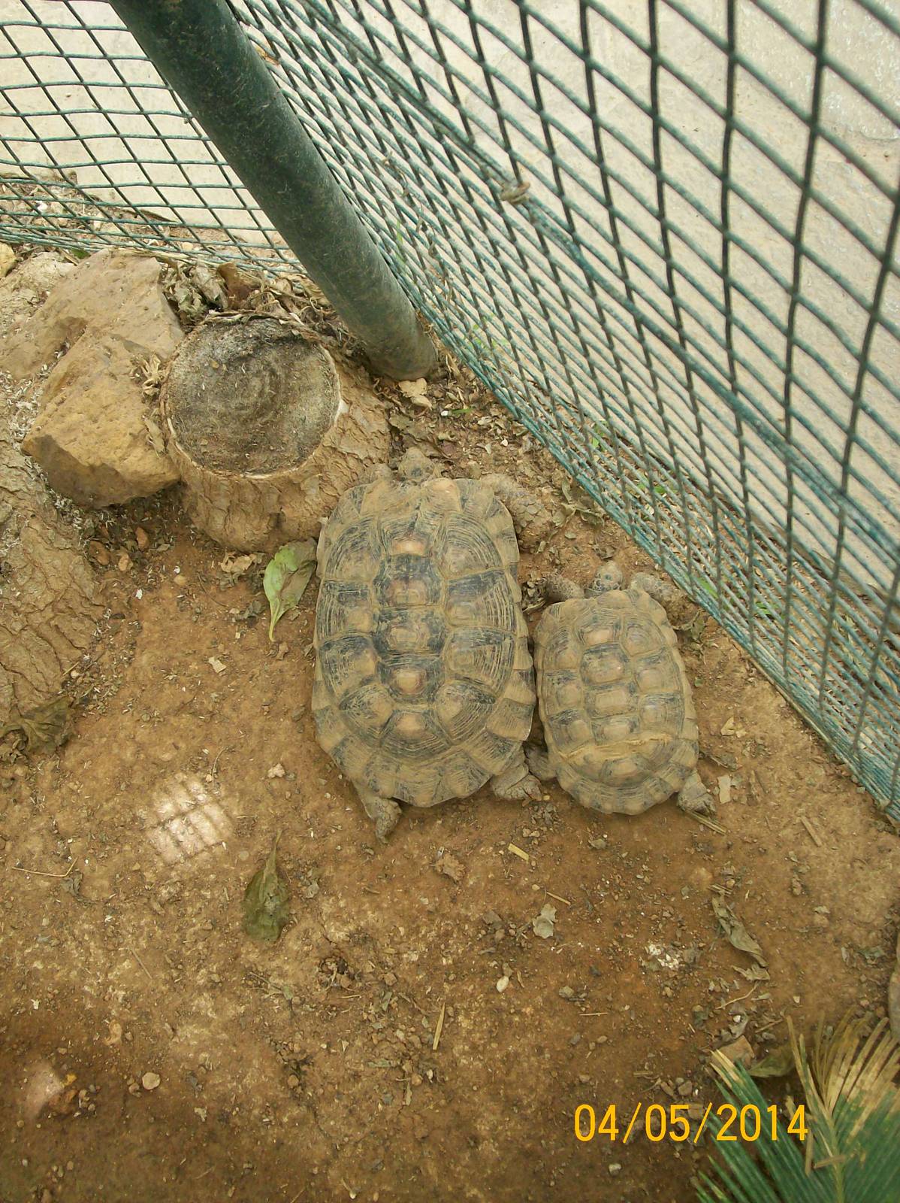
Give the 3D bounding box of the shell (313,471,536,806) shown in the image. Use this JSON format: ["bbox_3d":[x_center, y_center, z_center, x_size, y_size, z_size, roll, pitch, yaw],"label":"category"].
[{"bbox_3d":[-0.029,0.023,1.280,0.188,0.123,0.279,-5,73,10],"label":"shell"}]

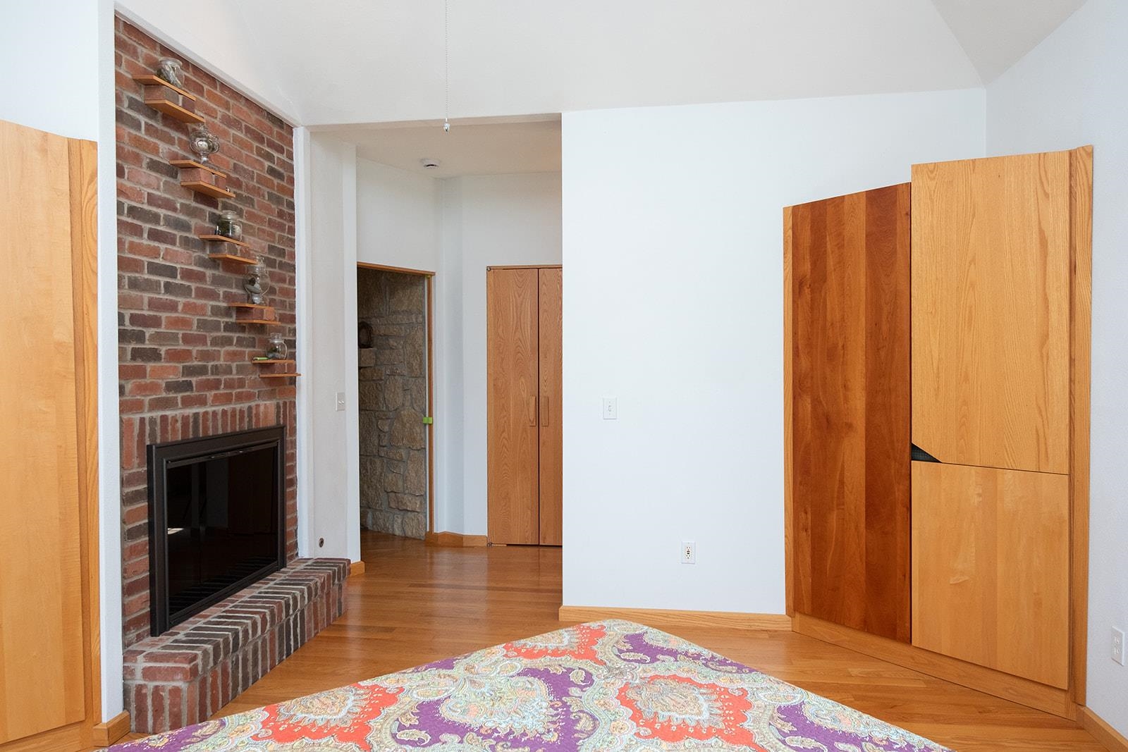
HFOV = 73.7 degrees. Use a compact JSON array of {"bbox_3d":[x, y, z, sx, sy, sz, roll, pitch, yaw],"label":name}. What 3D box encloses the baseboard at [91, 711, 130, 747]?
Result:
[{"bbox_3d":[-1.619,1.264,2.707,0.050,0.077,0.125,0,1,8],"label":"baseboard"}]

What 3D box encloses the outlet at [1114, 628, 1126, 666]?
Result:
[{"bbox_3d":[1.891,0.922,2.570,0.008,0.114,0.070,0,1,8],"label":"outlet"}]

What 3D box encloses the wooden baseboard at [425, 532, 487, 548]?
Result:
[{"bbox_3d":[-0.795,1.217,5.595,0.470,0.083,0.130,0,1,8],"label":"wooden baseboard"}]

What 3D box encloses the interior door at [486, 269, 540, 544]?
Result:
[{"bbox_3d":[-0.374,0.231,5.542,0.385,2.030,0.040,0,1,8],"label":"interior door"}]

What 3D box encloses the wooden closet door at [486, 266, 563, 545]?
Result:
[{"bbox_3d":[-0.190,0.226,5.516,0.750,2.050,0.040,0,1,8],"label":"wooden closet door"}]

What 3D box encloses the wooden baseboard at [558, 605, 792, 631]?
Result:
[{"bbox_3d":[0.560,1.239,3.858,1.190,0.080,0.020,0,1,8],"label":"wooden baseboard"}]

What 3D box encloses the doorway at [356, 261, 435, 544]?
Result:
[{"bbox_3d":[-1.250,0.260,5.226,0.130,2.030,0.840,0,1,38],"label":"doorway"}]

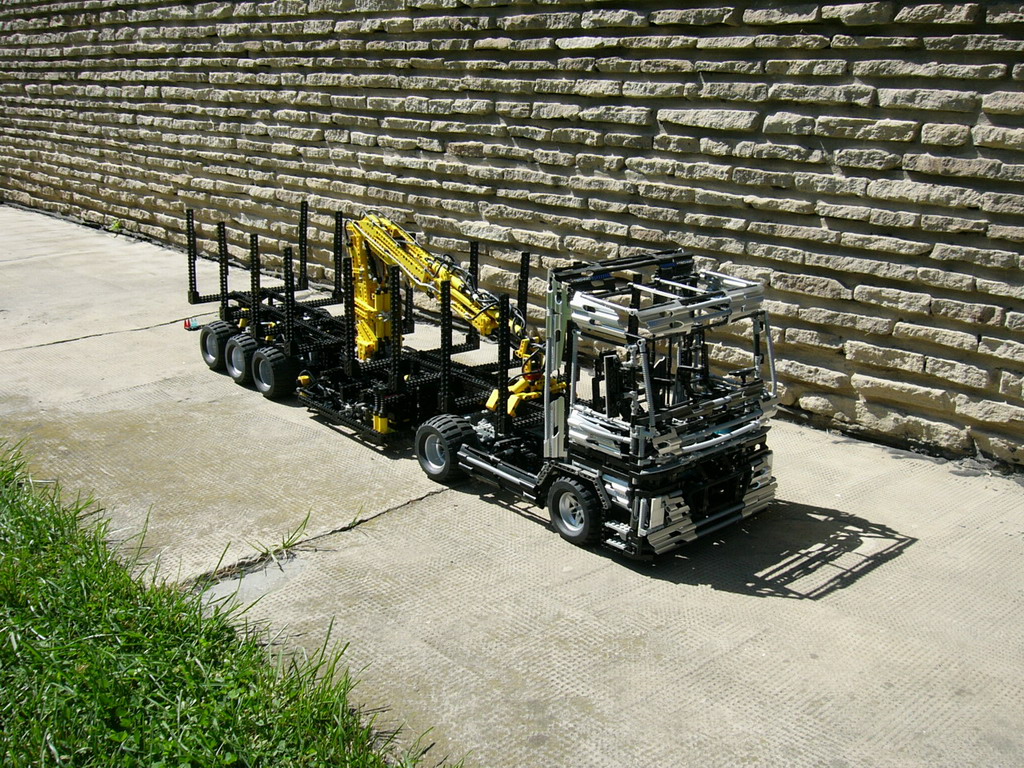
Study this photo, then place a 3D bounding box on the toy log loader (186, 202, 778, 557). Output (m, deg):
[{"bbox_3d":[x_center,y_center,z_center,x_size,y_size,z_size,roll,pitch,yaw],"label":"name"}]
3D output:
[{"bbox_3d":[-0.154,-0.106,1.849,0.302,0.377,1.327,-14,22,-40],"label":"toy log loader"}]

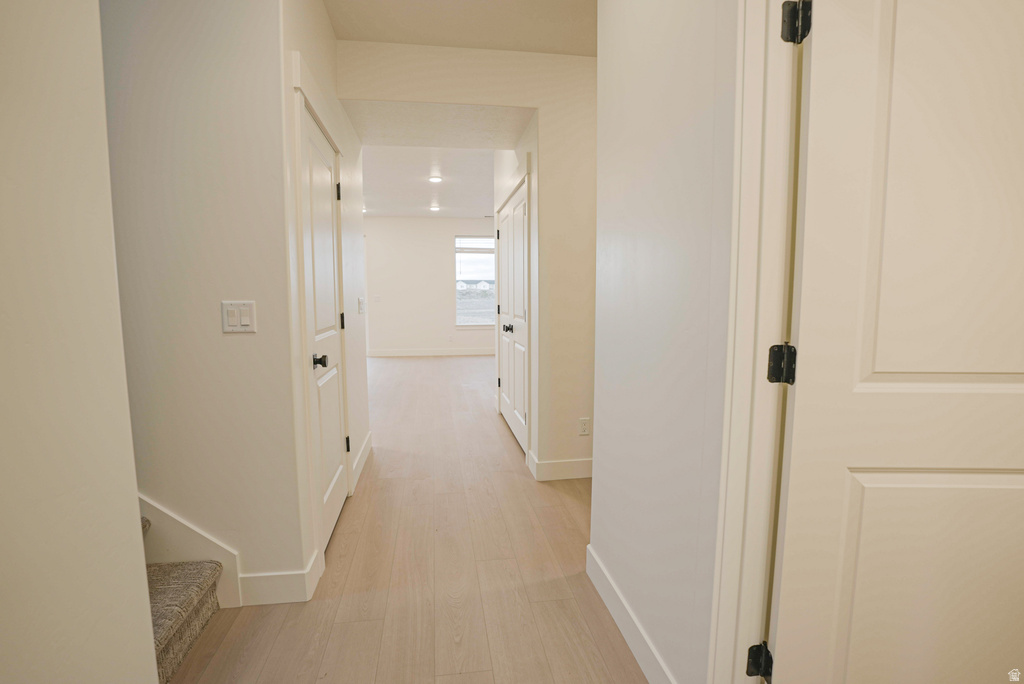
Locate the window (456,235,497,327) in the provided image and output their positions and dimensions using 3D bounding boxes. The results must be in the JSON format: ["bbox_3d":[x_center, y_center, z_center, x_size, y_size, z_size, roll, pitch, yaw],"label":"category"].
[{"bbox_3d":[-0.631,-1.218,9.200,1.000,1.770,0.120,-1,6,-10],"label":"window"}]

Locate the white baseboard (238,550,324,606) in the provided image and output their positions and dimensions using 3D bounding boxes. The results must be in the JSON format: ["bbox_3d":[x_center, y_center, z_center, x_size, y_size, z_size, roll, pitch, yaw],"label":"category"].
[{"bbox_3d":[-0.943,0.964,1.877,0.265,0.131,0.184,-1,6,-10],"label":"white baseboard"}]

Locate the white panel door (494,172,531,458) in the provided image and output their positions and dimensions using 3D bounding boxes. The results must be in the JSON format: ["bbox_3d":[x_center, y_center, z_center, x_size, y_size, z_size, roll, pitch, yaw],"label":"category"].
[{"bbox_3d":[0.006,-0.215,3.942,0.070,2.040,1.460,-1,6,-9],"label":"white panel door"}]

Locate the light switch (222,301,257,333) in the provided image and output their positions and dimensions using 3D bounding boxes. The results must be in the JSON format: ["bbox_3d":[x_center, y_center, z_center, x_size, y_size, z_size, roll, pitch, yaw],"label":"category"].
[{"bbox_3d":[-1.009,-0.091,1.682,0.114,0.117,0.012,-1,6,-10],"label":"light switch"}]

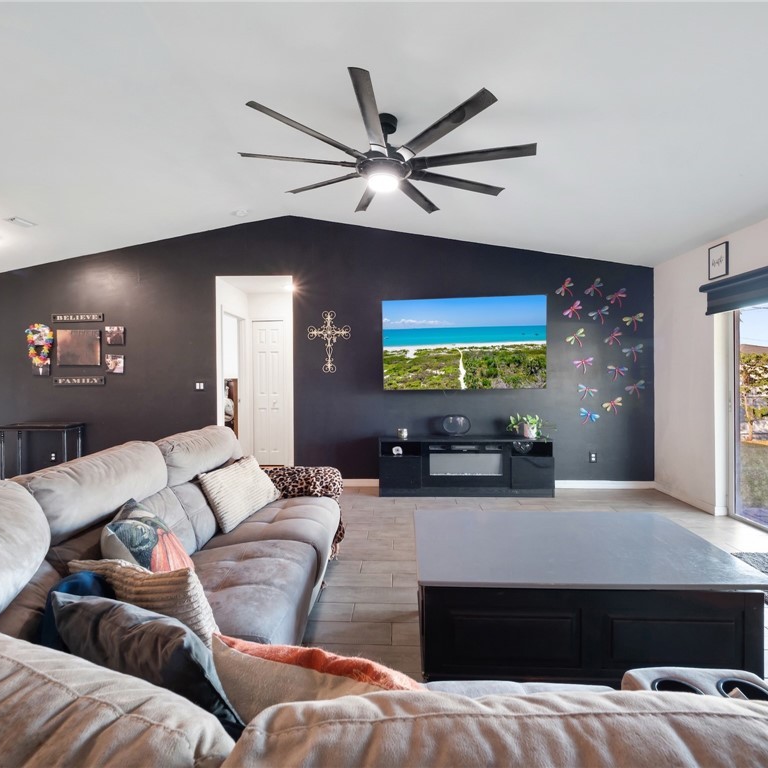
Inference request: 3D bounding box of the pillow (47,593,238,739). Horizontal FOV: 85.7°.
[{"bbox_3d":[-0.455,0.625,0.855,0.430,0.420,0.150,1,26,22],"label":"pillow"}]

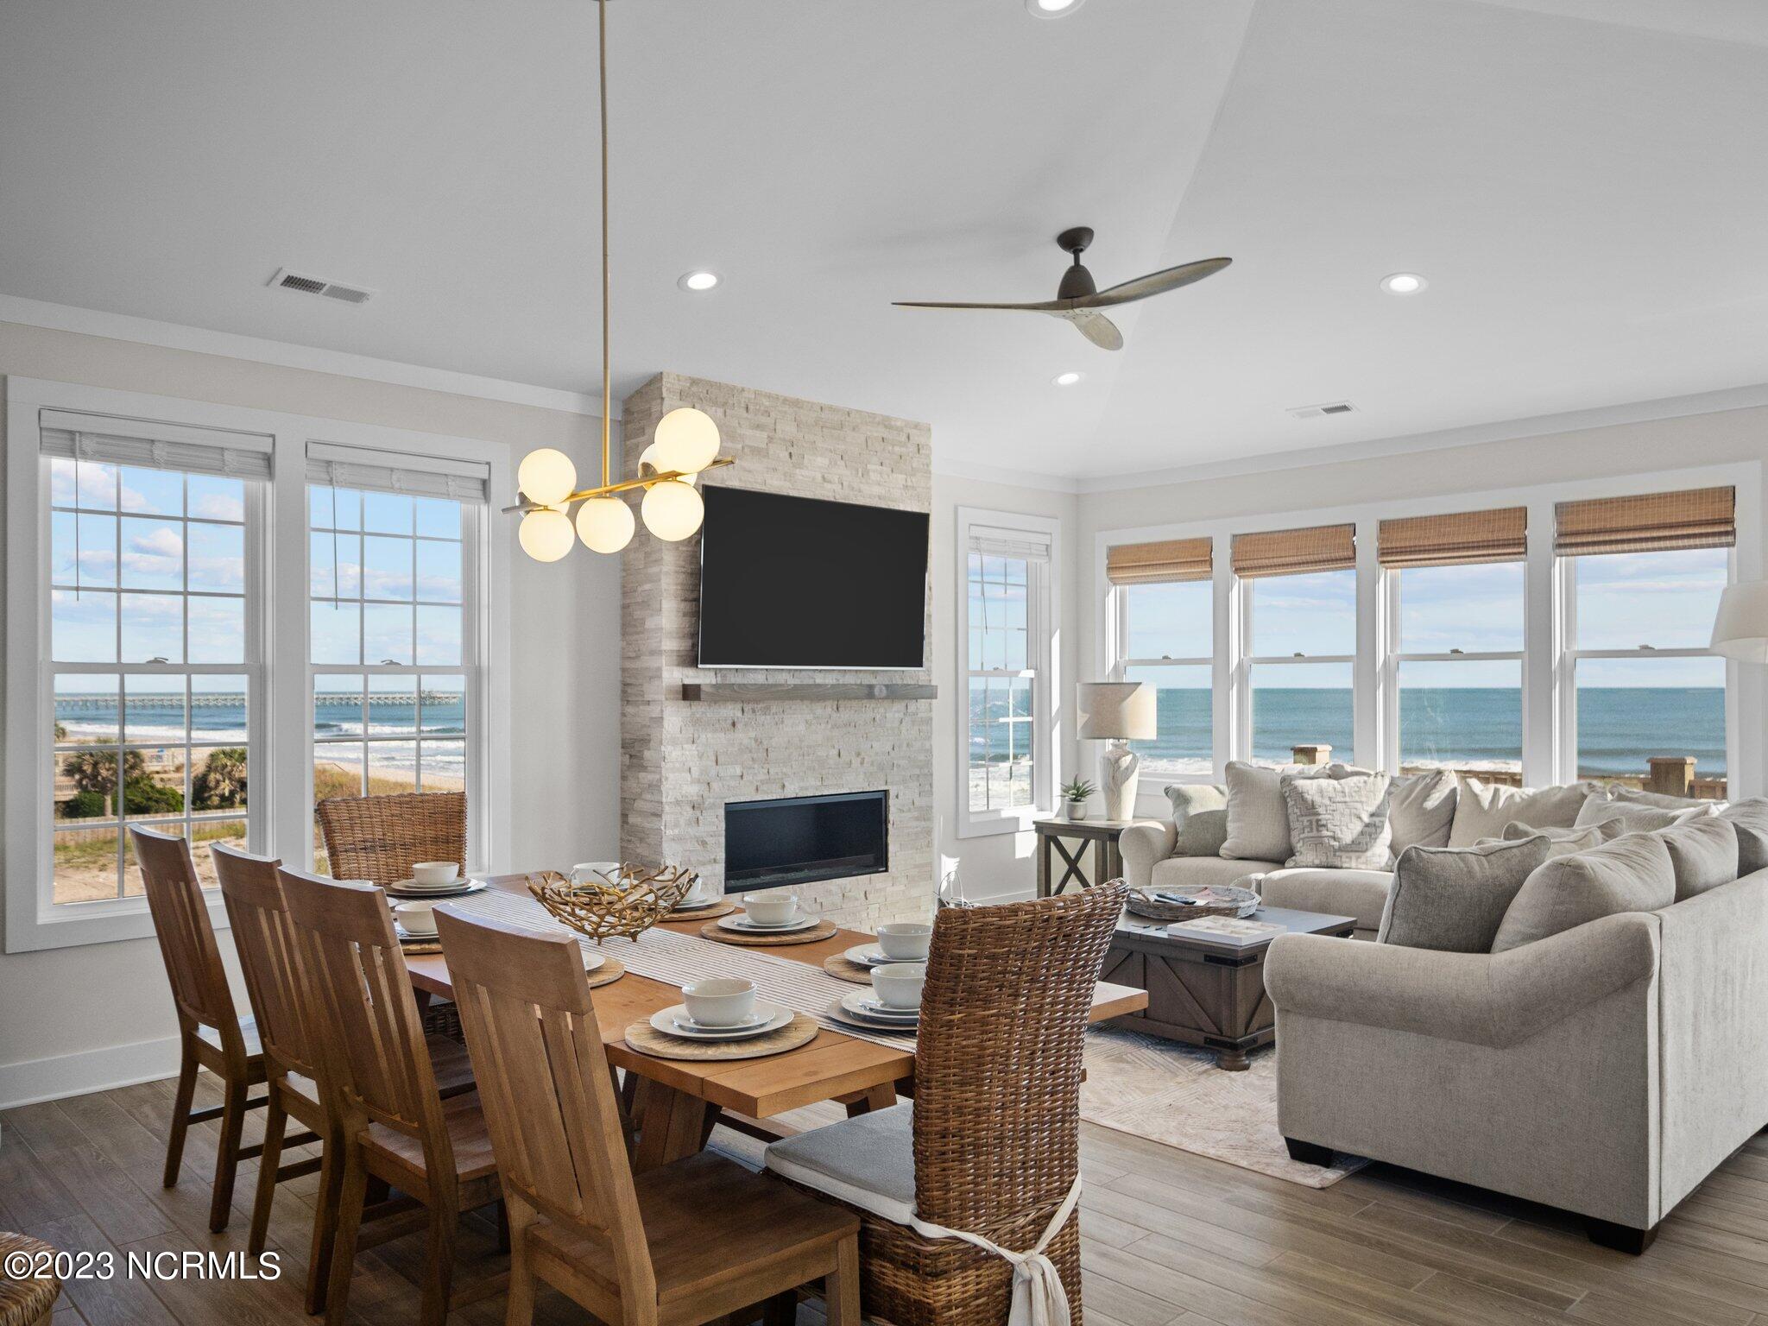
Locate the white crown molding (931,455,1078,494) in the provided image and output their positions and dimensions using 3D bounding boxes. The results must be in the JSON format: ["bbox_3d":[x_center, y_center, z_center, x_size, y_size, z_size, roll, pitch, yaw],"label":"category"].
[{"bbox_3d":[0.683,-1.141,7.948,1.610,0.100,0.047,1,-1,-44],"label":"white crown molding"}]

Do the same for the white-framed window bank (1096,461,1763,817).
[{"bbox_3d":[2.639,-0.037,7.161,0.150,1.643,3.624,1,-1,-44],"label":"white-framed window bank"}]

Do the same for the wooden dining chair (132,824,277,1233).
[{"bbox_3d":[-1.759,0.967,3.717,0.560,1.025,0.480,1,-1,-44],"label":"wooden dining chair"}]

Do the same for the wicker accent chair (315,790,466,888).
[{"bbox_3d":[-1.467,0.968,4.263,0.500,1.040,0.570,1,-1,-44],"label":"wicker accent chair"}]

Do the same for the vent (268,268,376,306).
[{"bbox_3d":[-2.005,-1.346,4.761,0.350,0.025,0.148,1,-15,-44],"label":"vent"}]

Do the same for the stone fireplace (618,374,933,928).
[{"bbox_3d":[-0.468,0.113,6.636,1.735,2.820,0.370,1,-1,-44],"label":"stone fireplace"}]

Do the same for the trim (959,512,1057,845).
[{"bbox_3d":[0.764,0.059,8.119,0.950,1.950,0.090,1,-1,-44],"label":"trim"}]

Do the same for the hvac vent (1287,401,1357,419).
[{"bbox_3d":[2.288,-1.322,6.939,0.335,0.030,0.140,-1,-16,46],"label":"hvac vent"}]

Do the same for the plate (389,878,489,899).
[{"bbox_3d":[-1.431,0.711,4.219,0.326,0.028,0.326,0,-1,0],"label":"plate"}]

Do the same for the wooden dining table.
[{"bbox_3d":[-0.686,1.093,3.389,1.080,0.760,2.530,1,-1,-44],"label":"wooden dining table"}]

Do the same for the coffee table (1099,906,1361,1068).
[{"bbox_3d":[1.303,1.262,5.329,0.850,0.460,0.830,1,-1,-44],"label":"coffee table"}]

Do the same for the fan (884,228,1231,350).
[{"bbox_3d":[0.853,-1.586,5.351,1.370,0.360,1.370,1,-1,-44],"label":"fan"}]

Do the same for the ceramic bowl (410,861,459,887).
[{"bbox_3d":[-1.413,0.667,4.190,0.139,0.062,0.139,0,-1,0],"label":"ceramic bowl"}]

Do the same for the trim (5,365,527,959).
[{"bbox_3d":[-2.295,0.014,5.129,1.860,1.945,0.070,1,-1,-44],"label":"trim"}]

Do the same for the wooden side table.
[{"bbox_3d":[1.321,1.236,7.769,0.711,0.610,0.557,1,-1,-44],"label":"wooden side table"}]

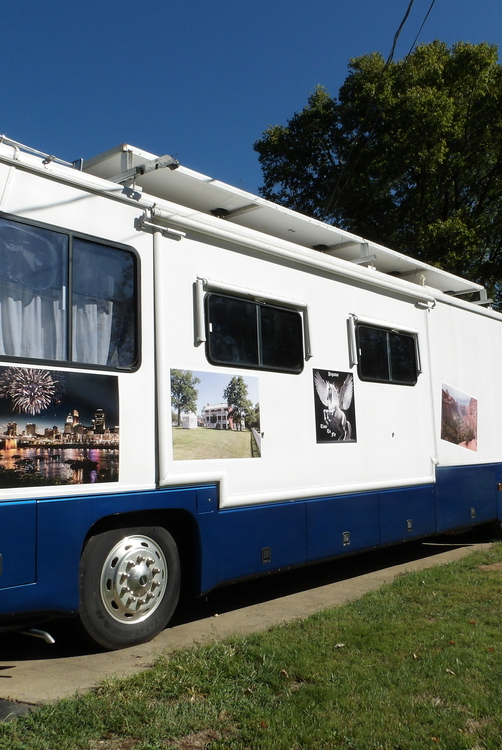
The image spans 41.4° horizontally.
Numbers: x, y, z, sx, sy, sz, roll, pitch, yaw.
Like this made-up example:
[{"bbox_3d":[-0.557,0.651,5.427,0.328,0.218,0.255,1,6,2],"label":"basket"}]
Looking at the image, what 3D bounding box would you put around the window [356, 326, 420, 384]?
[{"bbox_3d":[1.556,-0.200,7.494,0.050,0.605,1.290,-6,-8,42],"label":"window"}]

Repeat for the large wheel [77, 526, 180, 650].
[{"bbox_3d":[-0.924,1.476,4.855,0.280,0.950,0.950,-6,-8,42],"label":"large wheel"}]

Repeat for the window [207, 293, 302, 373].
[{"bbox_3d":[0.070,-0.338,5.876,0.050,0.610,1.298,-6,-8,42],"label":"window"}]

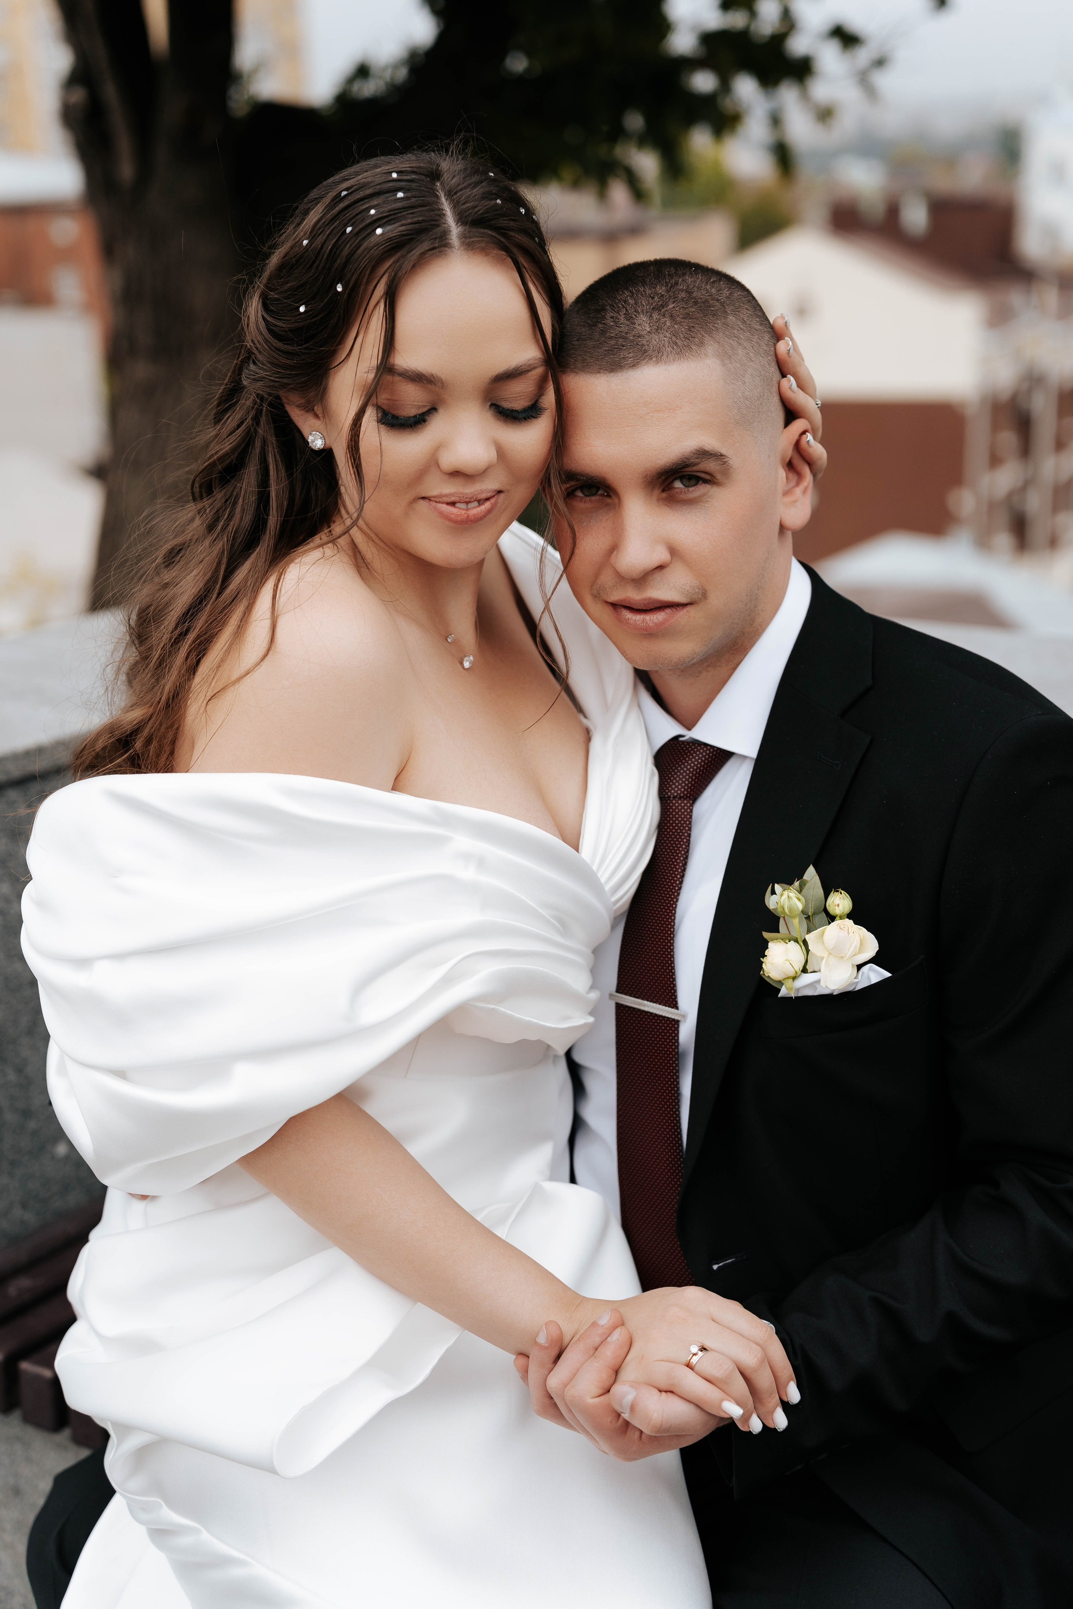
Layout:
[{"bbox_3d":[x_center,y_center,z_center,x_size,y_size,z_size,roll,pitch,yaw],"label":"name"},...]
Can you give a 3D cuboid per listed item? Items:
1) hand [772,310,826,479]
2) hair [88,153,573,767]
[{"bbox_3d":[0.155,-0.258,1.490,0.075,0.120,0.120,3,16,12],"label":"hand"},{"bbox_3d":[-0.127,-0.198,1.385,0.270,0.390,0.270,-5,17,-17],"label":"hair"}]

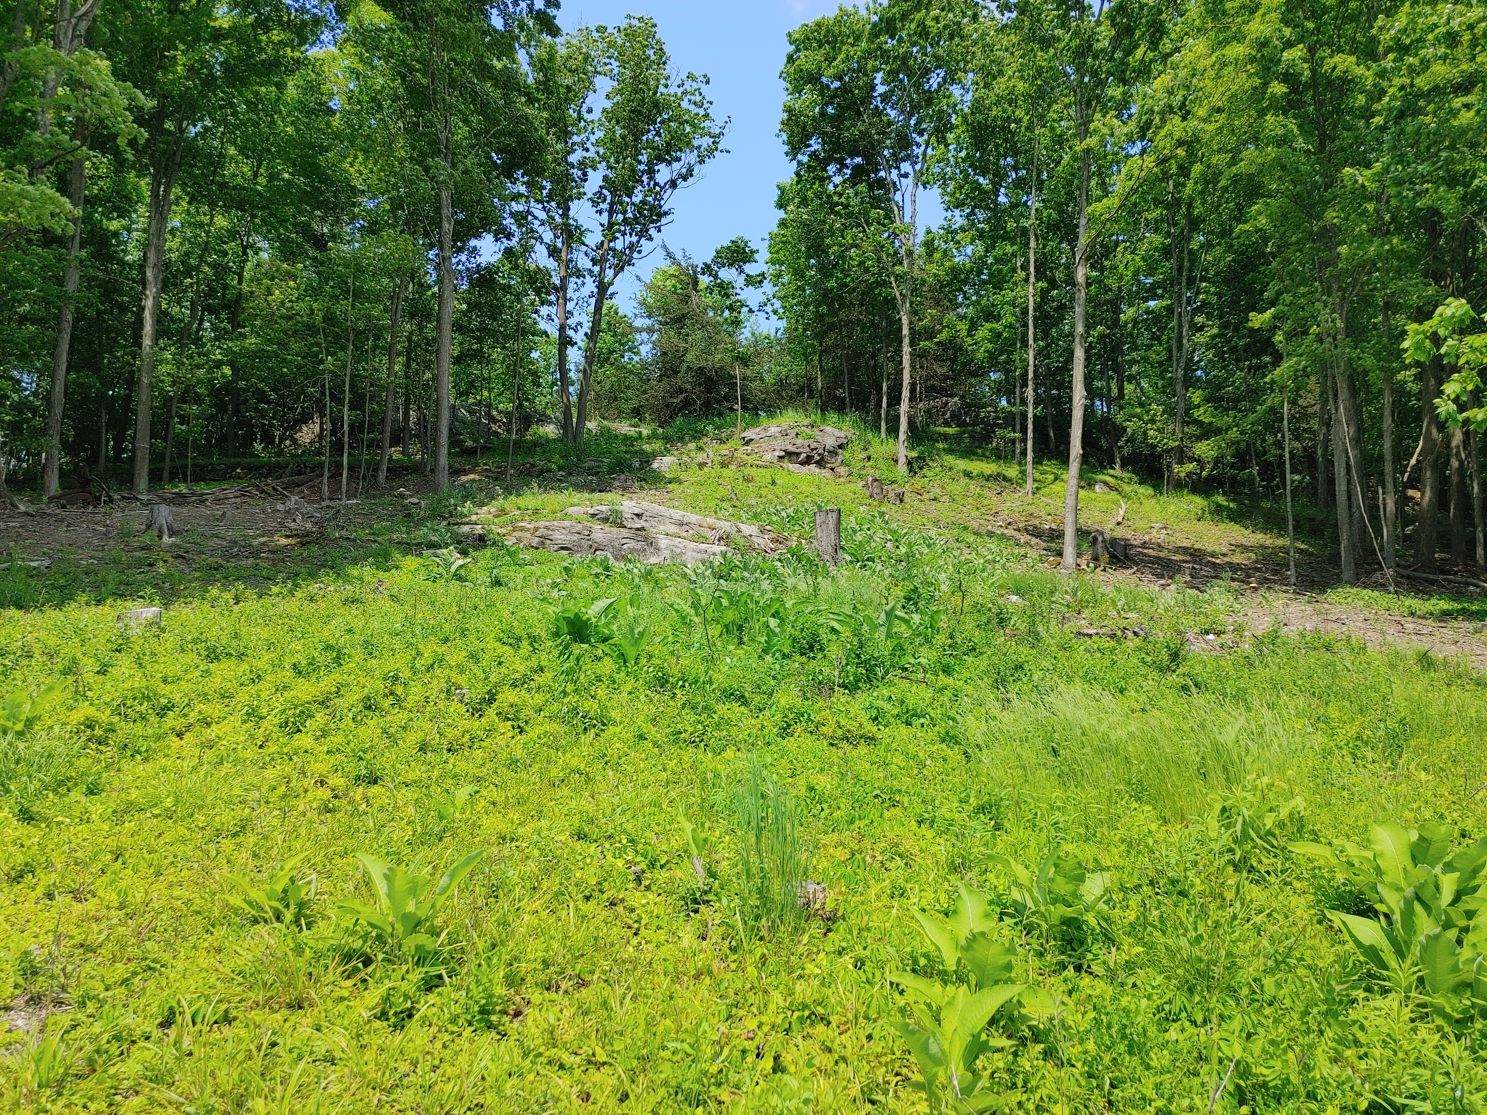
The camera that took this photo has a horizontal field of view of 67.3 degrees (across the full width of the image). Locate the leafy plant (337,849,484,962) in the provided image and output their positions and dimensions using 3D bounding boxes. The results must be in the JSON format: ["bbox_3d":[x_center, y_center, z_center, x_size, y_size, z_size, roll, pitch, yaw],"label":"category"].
[{"bbox_3d":[-1.247,1.308,4.200,0.550,0.390,0.500,1,-3,0],"label":"leafy plant"}]

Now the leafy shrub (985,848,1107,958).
[{"bbox_3d":[1.152,1.315,4.250,0.450,0.370,0.430,1,-3,0],"label":"leafy shrub"}]

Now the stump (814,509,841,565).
[{"bbox_3d":[1.253,-0.300,16.500,0.390,0.860,0.390,1,-3,0],"label":"stump"}]

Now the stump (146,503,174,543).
[{"bbox_3d":[-10.454,-0.624,20.000,0.530,0.680,0.520,1,-3,0],"label":"stump"}]

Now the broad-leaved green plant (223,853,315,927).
[{"bbox_3d":[-1.903,1.346,4.500,0.360,0.270,0.350,1,-3,0],"label":"broad-leaved green plant"}]

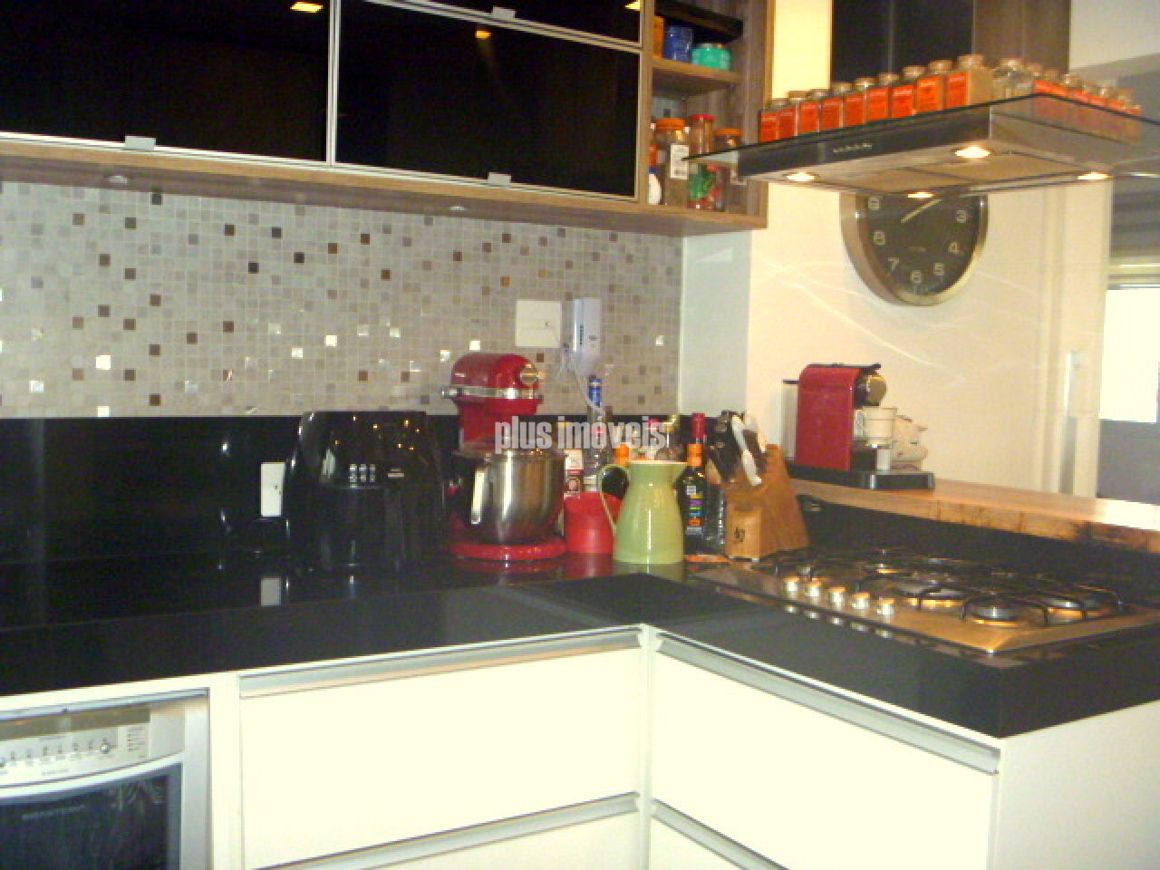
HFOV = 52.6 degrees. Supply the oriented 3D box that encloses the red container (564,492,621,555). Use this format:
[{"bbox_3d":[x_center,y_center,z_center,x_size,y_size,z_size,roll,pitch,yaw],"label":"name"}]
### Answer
[{"bbox_3d":[0.030,0.191,2.538,0.129,0.117,0.129,1,3,0],"label":"red container"}]

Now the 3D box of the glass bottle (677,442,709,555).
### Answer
[{"bbox_3d":[0.253,0.137,2.578,0.068,0.243,0.066,1,3,6],"label":"glass bottle"}]

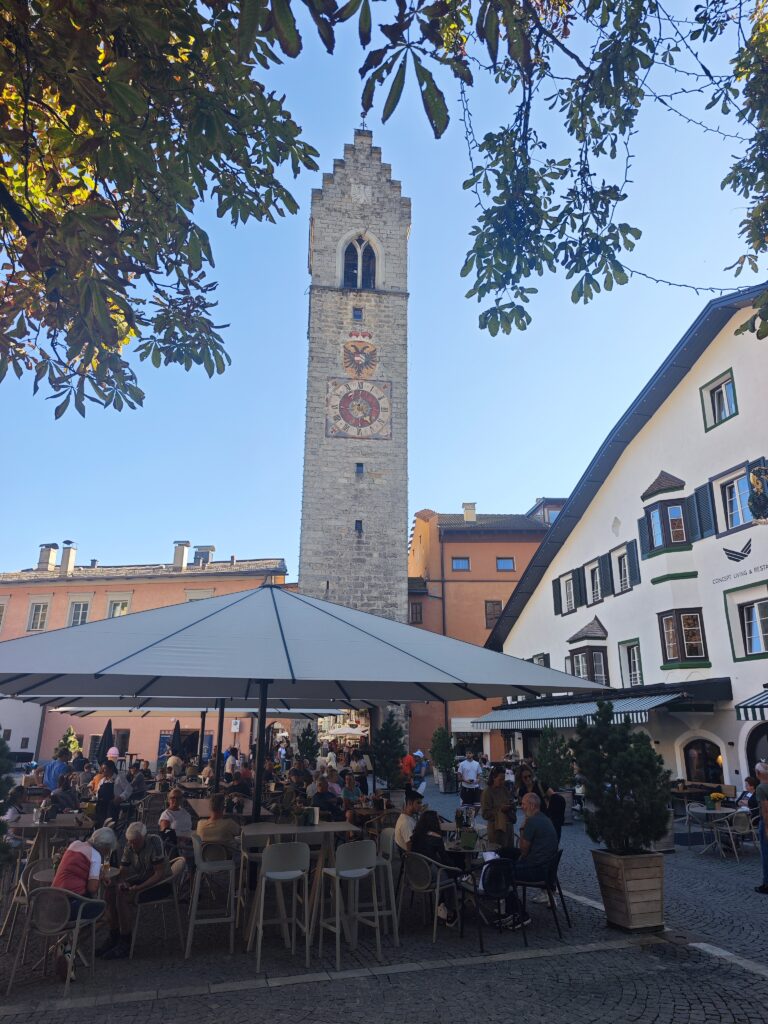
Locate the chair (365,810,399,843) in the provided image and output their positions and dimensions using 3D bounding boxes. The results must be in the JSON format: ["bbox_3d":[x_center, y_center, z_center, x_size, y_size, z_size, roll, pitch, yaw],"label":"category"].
[{"bbox_3d":[0.032,5.451,11.471,0.560,0.810,0.550,9,-20,-25],"label":"chair"}]

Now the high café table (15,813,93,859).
[{"bbox_3d":[-3.770,4.029,7.626,0.911,1.049,0.941,4,-19,-11],"label":"high café table"}]

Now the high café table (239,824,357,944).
[{"bbox_3d":[-0.815,3.720,6.768,1.140,1.060,0.830,5,-19,-13],"label":"high café table"}]

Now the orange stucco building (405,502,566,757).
[{"bbox_3d":[6.923,8.820,47.462,11.800,17.200,11.000,0,-18,2],"label":"orange stucco building"}]

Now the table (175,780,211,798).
[{"bbox_3d":[-3.600,5.716,12.842,0.800,1.060,1.150,5,-19,-14],"label":"table"}]

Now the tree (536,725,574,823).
[{"bbox_3d":[4.271,6.491,16.929,0.950,2.299,0.950,-4,-19,13],"label":"tree"}]

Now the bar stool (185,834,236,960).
[{"bbox_3d":[-1.759,3.779,6.796,0.495,1.030,0.485,9,-20,-26],"label":"bar stool"}]

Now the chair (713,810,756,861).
[{"bbox_3d":[6.046,5.572,11.728,0.560,0.790,0.570,7,-19,-19],"label":"chair"}]

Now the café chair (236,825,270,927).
[{"bbox_3d":[-1.328,4.007,7.427,0.470,1.010,0.500,4,-19,-12],"label":"café chair"}]

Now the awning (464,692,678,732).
[{"bbox_3d":[4.566,5.424,18.133,0.941,0.614,8.811,6,-19,-16],"label":"awning"}]

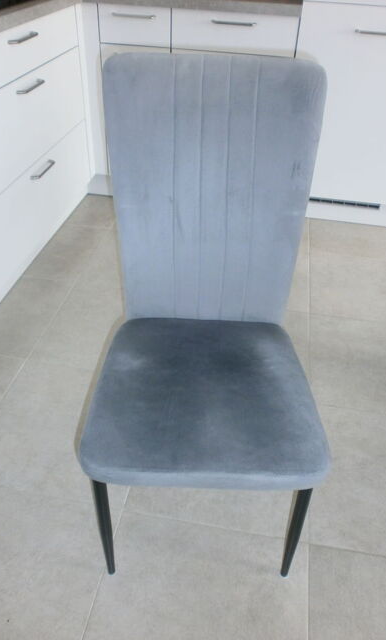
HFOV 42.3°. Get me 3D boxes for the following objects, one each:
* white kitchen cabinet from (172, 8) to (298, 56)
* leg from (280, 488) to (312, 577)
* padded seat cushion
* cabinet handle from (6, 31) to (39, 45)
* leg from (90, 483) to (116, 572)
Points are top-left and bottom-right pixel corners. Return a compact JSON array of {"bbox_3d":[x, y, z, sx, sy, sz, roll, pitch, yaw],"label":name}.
[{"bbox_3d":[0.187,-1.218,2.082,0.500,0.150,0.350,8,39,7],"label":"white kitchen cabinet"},{"bbox_3d":[0.199,0.419,0.978,0.033,0.390,0.032,2,39,-1],"label":"leg"},{"bbox_3d":[0.022,0.122,0.938,0.418,0.064,0.405,2,39,-1],"label":"padded seat cushion"},{"bbox_3d":[-0.531,-0.889,1.574,0.034,0.014,0.165,8,39,7],"label":"cabinet handle"},{"bbox_3d":[-0.169,0.407,0.974,0.031,0.390,0.032,2,39,-1],"label":"leg"}]

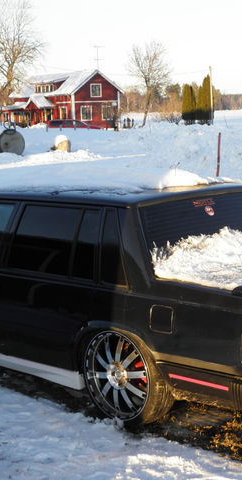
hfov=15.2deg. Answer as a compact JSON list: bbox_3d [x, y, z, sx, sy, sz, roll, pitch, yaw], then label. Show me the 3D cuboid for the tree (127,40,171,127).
[{"bbox_3d":[2.894,-15.894,92.000,4.400,8.800,4.400,-1,8,0],"label":"tree"}]

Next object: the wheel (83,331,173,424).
[{"bbox_3d":[0.043,0.794,5.413,0.620,0.620,0.220,7,10,43],"label":"wheel"}]

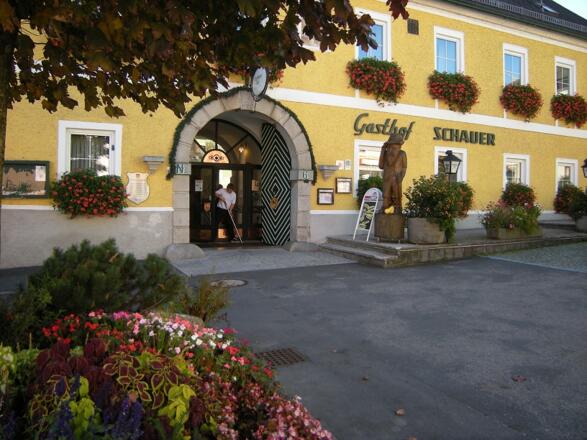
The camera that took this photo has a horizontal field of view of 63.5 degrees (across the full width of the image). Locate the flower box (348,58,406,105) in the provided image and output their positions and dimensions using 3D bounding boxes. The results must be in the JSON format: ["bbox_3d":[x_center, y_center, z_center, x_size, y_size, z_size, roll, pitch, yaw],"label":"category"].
[{"bbox_3d":[2.304,-3.882,13.259,1.480,1.150,0.600,0,0,-26],"label":"flower box"}]

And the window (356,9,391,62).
[{"bbox_3d":[2.260,-5.190,13.642,1.268,1.483,0.200,0,0,-26],"label":"window"}]

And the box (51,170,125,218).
[{"bbox_3d":[-4.145,-0.536,9.597,1.420,0.950,0.650,0,0,-25],"label":"box"}]

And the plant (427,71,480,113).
[{"bbox_3d":[4.673,-3.729,13.777,1.380,1.000,0.660,0,0,-25],"label":"plant"}]

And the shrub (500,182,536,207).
[{"bbox_3d":[7.107,-0.790,14.995,1.100,0.780,0.600,0,0,-25],"label":"shrub"}]

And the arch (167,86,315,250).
[{"bbox_3d":[-1.236,-1.304,12.079,3.825,4.003,0.500,0,0,-26],"label":"arch"}]

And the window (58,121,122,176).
[{"bbox_3d":[-4.417,-1.447,10.379,1.270,1.308,0.200,0,0,-26],"label":"window"}]

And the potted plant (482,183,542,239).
[{"bbox_3d":[5.675,-0.246,12.300,1.500,1.380,0.680,0,0,-25],"label":"potted plant"}]

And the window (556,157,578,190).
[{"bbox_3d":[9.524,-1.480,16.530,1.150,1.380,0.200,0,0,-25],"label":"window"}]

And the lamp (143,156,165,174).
[{"bbox_3d":[-3.040,-1.179,10.307,0.380,0.370,0.340,0,0,-25],"label":"lamp"}]

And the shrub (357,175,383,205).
[{"bbox_3d":[2.161,-0.831,13.151,0.800,0.850,0.600,0,0,-26],"label":"shrub"}]

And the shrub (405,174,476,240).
[{"bbox_3d":[3.157,-0.228,10.300,1.120,1.430,1.050,0,0,-26],"label":"shrub"}]

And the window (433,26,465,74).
[{"bbox_3d":[4.868,-5.216,14.925,1.228,1.476,0.200,0,0,-26],"label":"window"}]

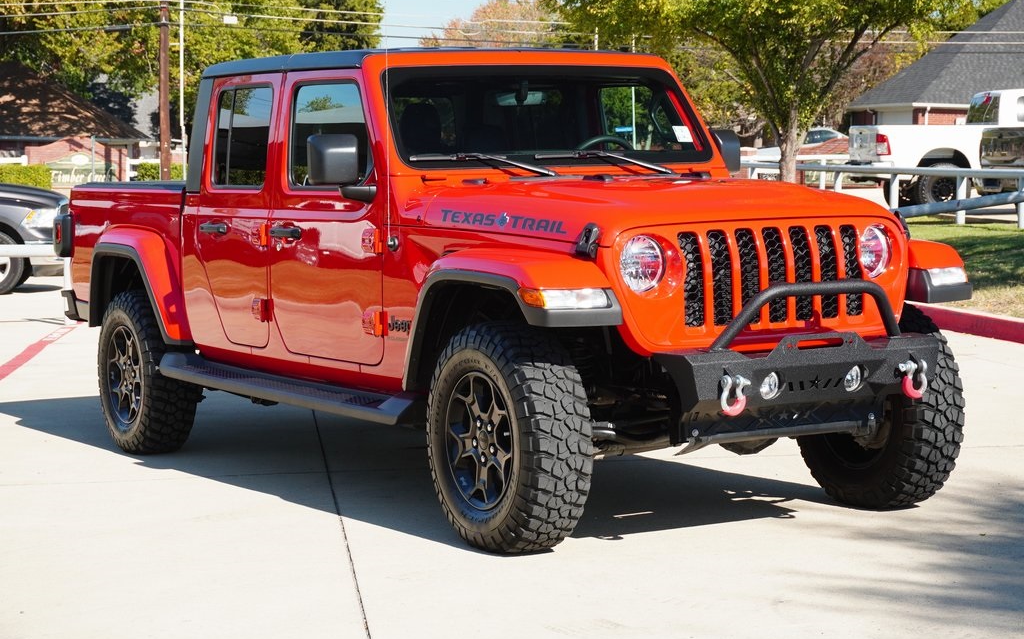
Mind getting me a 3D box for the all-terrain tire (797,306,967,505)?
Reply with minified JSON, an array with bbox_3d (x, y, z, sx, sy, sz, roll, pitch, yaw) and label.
[{"bbox_3d":[1.395,0.317,7.952,0.265,0.790,0.790,-4,4,-30],"label":"all-terrain tire"}]

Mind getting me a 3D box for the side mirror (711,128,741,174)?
[{"bbox_3d":[0.914,-0.704,8.845,0.220,0.220,0.140,-4,4,-30],"label":"side mirror"}]

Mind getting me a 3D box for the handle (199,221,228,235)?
[{"bbox_3d":[-1.342,-0.408,9.335,0.050,0.052,0.240,-4,4,-30],"label":"handle"}]

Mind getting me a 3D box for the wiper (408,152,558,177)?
[{"bbox_3d":[-0.109,-0.597,8.027,0.610,0.115,0.050,-4,-30,-30],"label":"wiper"}]

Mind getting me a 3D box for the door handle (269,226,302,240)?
[{"bbox_3d":[-0.944,-0.361,8.614,0.060,0.050,0.220,-4,4,-30],"label":"door handle"}]

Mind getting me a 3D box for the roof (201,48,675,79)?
[{"bbox_3d":[-0.375,-1.134,9.196,1.450,0.135,1.660,-4,6,-30],"label":"roof"}]

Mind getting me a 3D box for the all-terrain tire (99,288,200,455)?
[{"bbox_3d":[-1.782,0.259,10.156,0.260,0.785,0.795,-4,4,-30],"label":"all-terrain tire"}]

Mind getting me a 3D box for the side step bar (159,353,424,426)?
[{"bbox_3d":[-0.981,0.284,8.716,0.180,0.105,2.320,-4,4,-30],"label":"side step bar"}]

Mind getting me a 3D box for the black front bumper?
[{"bbox_3d":[0.966,0.139,7.046,1.100,0.550,0.340,-4,4,-30],"label":"black front bumper"}]

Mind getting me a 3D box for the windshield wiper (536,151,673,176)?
[{"bbox_3d":[0.376,-0.620,8.287,0.635,0.115,0.095,-4,4,-30],"label":"windshield wiper"}]

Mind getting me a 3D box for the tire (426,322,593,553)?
[{"bbox_3d":[-0.016,0.408,7.153,0.260,0.785,0.795,-4,4,-29],"label":"tire"}]

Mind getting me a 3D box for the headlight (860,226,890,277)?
[{"bbox_3d":[1.281,-0.243,7.469,0.190,0.190,0.100,-4,4,-30],"label":"headlight"}]

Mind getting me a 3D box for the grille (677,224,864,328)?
[{"bbox_3d":[0.893,-0.156,7.139,0.780,0.340,0.090,-4,4,-30],"label":"grille"}]

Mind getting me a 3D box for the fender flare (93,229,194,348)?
[{"bbox_3d":[-1.809,-0.178,10.070,0.160,0.540,1.070,-4,4,-30],"label":"fender flare"}]

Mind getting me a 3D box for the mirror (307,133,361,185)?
[{"bbox_3d":[-0.683,-0.616,7.947,0.185,0.195,0.110,-4,4,-30],"label":"mirror"}]

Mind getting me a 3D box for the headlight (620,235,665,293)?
[{"bbox_3d":[0.432,-0.187,6.958,0.195,0.195,0.110,-4,4,-30],"label":"headlight"}]

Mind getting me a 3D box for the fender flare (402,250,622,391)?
[{"bbox_3d":[-0.016,0.021,7.186,0.310,0.520,0.990,-4,4,-30],"label":"fender flare"}]

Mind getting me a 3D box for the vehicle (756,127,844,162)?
[{"bbox_3d":[9.037,-4.844,60.000,4.700,1.460,1.830,-2,4,-30],"label":"vehicle"}]

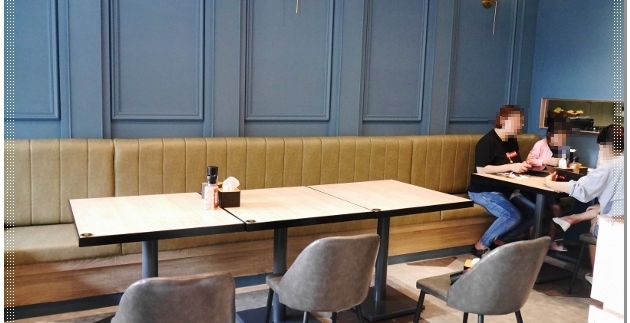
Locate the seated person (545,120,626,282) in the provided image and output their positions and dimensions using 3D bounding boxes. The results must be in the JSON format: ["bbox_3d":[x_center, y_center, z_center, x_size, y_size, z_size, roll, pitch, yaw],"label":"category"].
[{"bbox_3d":[2.053,0.343,3.778,0.477,1.227,0.815,-2,8,-29],"label":"seated person"}]

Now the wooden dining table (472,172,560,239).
[{"bbox_3d":[1.865,0.520,4.260,0.755,0.745,0.834,-2,8,-29],"label":"wooden dining table"}]

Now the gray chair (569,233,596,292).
[{"bbox_3d":[2.168,0.609,3.542,0.457,0.765,0.527,-2,8,-29],"label":"gray chair"}]

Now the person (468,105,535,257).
[{"bbox_3d":[1.634,0.182,4.519,0.467,1.336,0.695,-2,8,-29],"label":"person"}]

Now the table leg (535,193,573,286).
[{"bbox_3d":[1.839,0.546,4.226,0.417,0.700,0.467,-2,8,-29],"label":"table leg"}]

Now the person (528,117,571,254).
[{"bbox_3d":[2.236,0.201,4.932,0.417,1.237,0.596,-2,8,-29],"label":"person"}]

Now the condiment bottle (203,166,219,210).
[{"bbox_3d":[-0.559,0.139,2.761,0.058,0.221,0.058,3,7,11],"label":"condiment bottle"}]

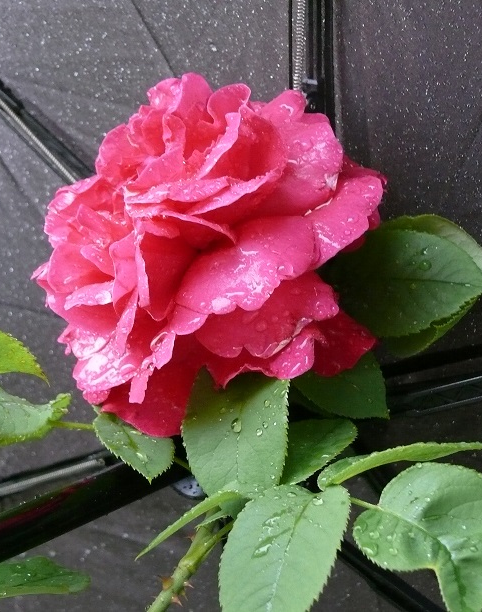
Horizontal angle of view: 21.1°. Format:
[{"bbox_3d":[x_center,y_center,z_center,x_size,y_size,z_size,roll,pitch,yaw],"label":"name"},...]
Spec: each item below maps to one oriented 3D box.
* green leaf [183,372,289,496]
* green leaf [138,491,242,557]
[{"bbox_3d":[-0.001,0.038,0.374,0.031,0.010,0.042,3,74,1],"label":"green leaf"},{"bbox_3d":[-0.014,0.061,0.362,0.037,0.011,0.020,-34,15,-7],"label":"green leaf"}]

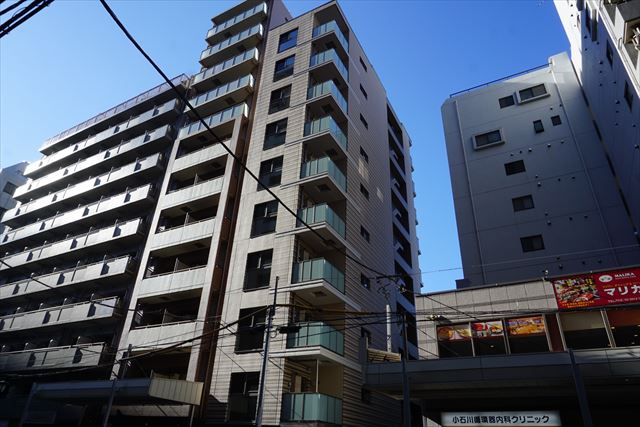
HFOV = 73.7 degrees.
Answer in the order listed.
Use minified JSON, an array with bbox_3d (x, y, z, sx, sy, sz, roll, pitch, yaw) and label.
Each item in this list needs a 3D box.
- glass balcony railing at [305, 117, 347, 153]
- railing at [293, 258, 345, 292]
[{"bbox_3d":[0.348,-4.518,25.197,1.730,1.070,2.153,-13,-35,24],"label":"glass balcony railing"},{"bbox_3d":[-0.039,3.094,20.467,1.730,1.070,2.153,-13,-35,24],"label":"railing"}]

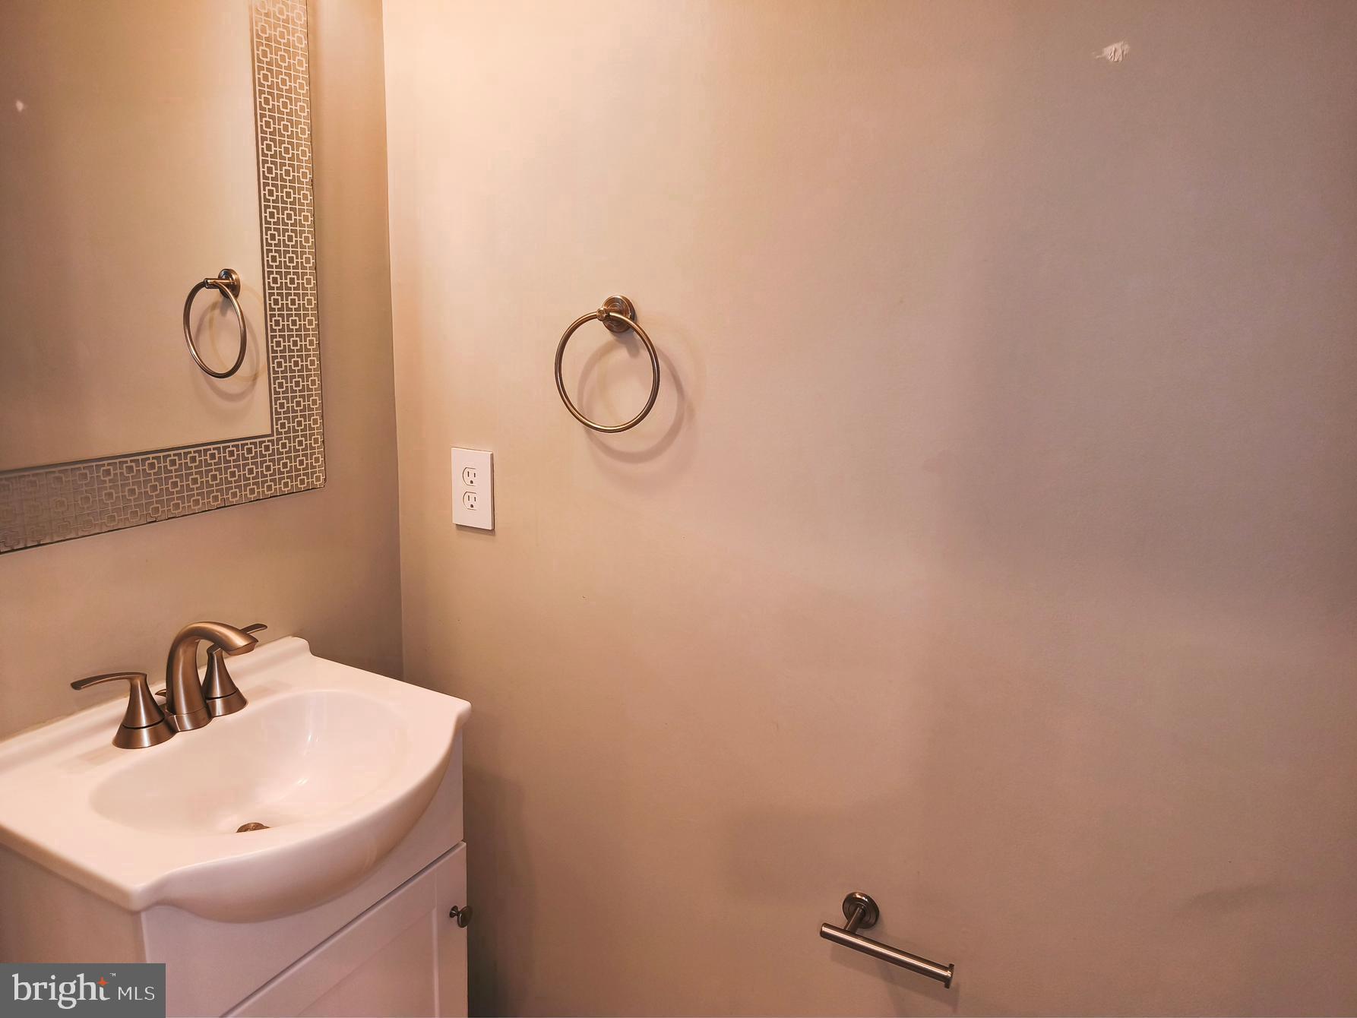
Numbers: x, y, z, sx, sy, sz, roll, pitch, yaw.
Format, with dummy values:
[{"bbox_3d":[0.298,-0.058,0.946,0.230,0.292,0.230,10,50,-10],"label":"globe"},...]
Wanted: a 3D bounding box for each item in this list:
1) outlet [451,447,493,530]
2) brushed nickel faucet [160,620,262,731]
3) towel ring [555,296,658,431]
[{"bbox_3d":[-0.325,-0.033,1.435,0.079,0.124,0.008,9,15,25],"label":"outlet"},{"bbox_3d":[-0.579,0.210,1.117,0.158,0.146,0.046,9,15,25],"label":"brushed nickel faucet"},{"bbox_3d":[-0.095,-0.201,1.257,0.168,0.191,0.053,9,15,25],"label":"towel ring"}]

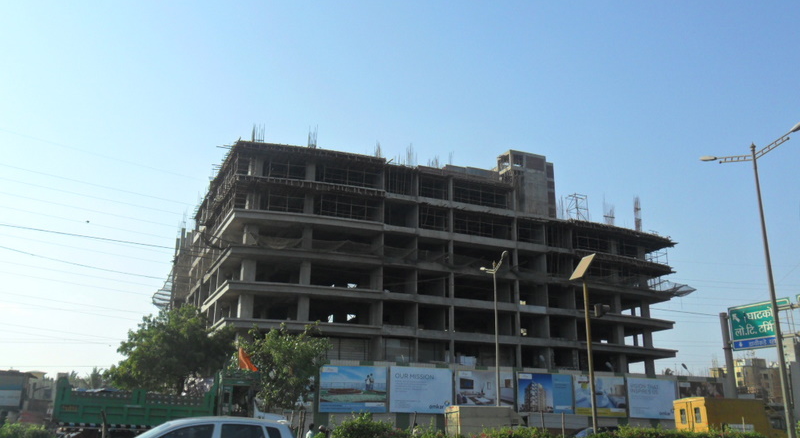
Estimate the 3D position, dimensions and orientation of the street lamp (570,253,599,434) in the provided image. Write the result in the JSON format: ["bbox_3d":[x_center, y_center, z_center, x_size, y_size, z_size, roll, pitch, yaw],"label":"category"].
[{"bbox_3d":[5.182,4.020,21.151,0.550,6.250,0.550,10,-19,-30],"label":"street lamp"}]

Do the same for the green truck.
[{"bbox_3d":[-6.675,6.013,21.393,6.040,3.000,2.400,6,-17,-16],"label":"green truck"}]

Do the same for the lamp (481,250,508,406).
[{"bbox_3d":[5.278,7.535,40.038,0.450,11.030,4.400,4,-17,-12],"label":"lamp"}]

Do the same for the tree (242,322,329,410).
[{"bbox_3d":[-5.187,7.817,33.137,4.100,6.330,4.100,6,-17,-16],"label":"tree"}]

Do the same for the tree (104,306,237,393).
[{"bbox_3d":[-11.084,7.856,35.196,5.700,7.330,5.900,6,-17,-16],"label":"tree"}]

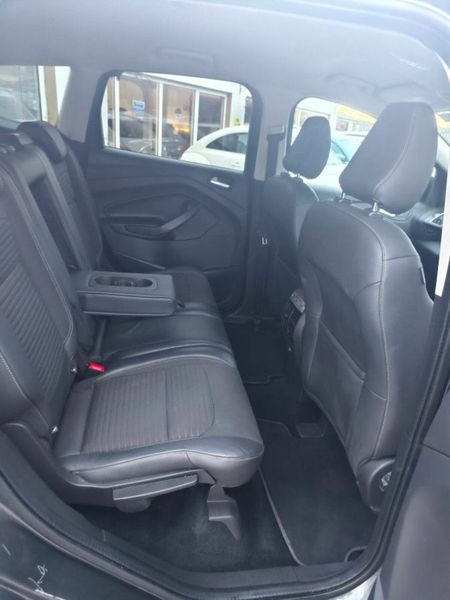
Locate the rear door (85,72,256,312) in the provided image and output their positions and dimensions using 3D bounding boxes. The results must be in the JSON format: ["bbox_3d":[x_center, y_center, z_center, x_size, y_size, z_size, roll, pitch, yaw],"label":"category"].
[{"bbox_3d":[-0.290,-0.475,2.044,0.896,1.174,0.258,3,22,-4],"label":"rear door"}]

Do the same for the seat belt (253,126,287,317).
[{"bbox_3d":[0.216,-0.347,2.037,0.144,0.999,0.103,3,22,-4],"label":"seat belt"}]

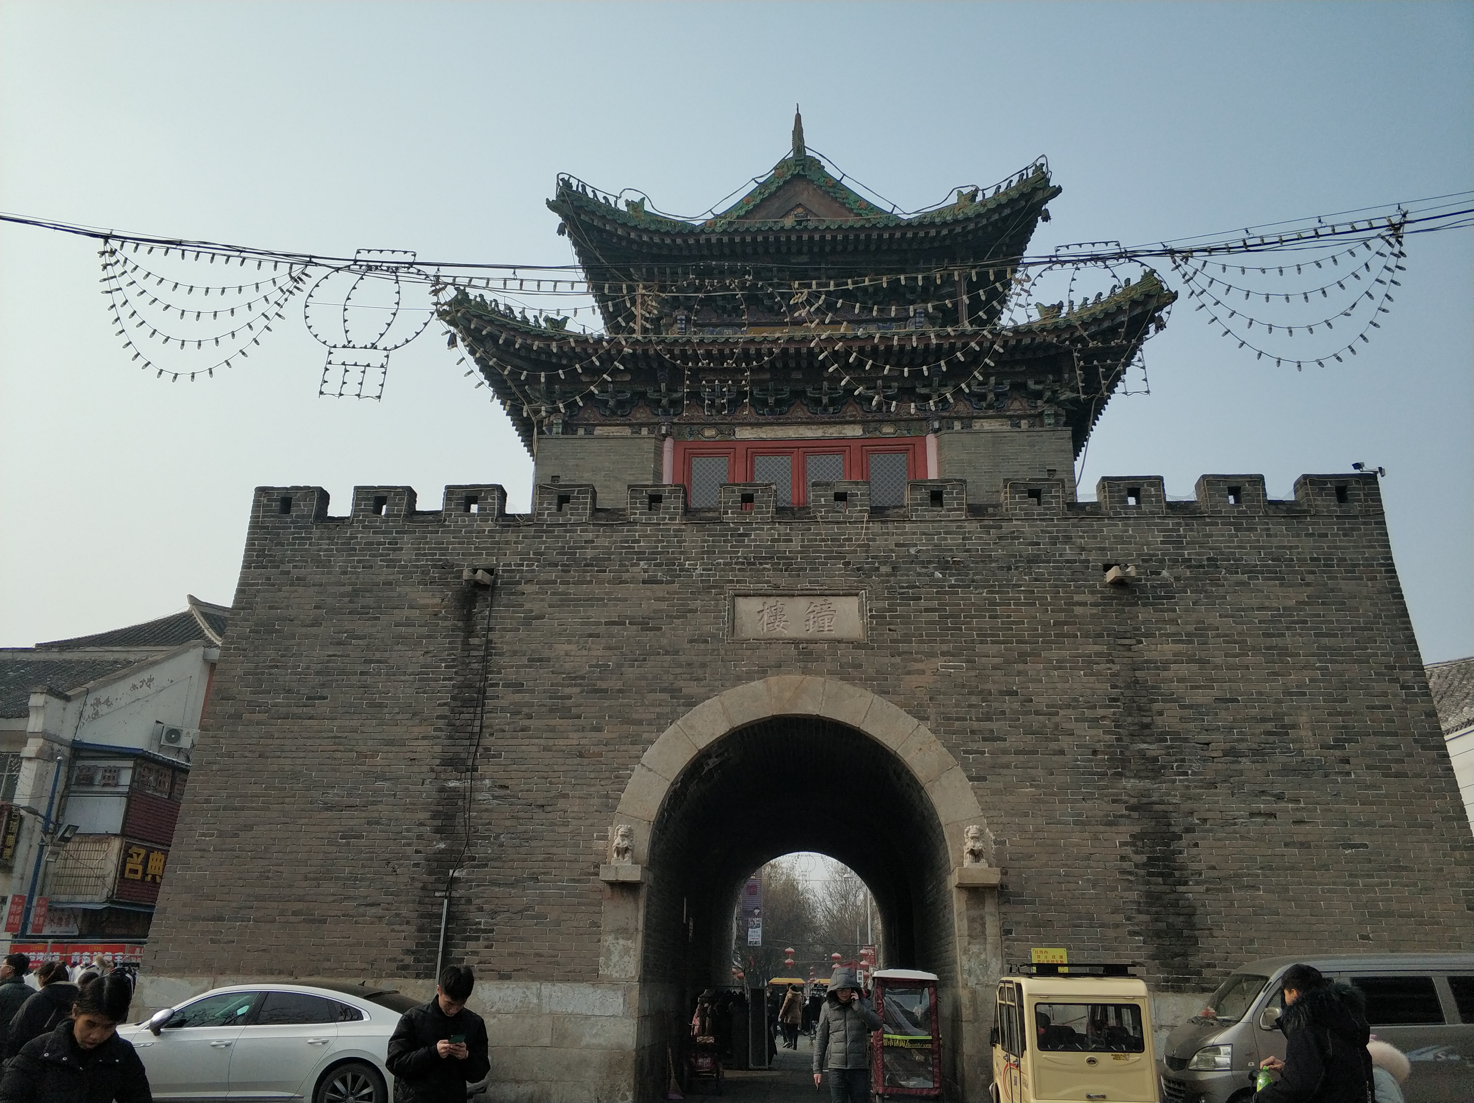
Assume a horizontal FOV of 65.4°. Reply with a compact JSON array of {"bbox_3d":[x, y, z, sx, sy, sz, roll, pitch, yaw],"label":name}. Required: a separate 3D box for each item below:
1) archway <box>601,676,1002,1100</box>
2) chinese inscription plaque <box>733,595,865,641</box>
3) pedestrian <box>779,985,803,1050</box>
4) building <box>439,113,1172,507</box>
[{"bbox_3d":[0.805,4.359,15.060,5.050,5.550,0.900,0,-21,4],"label":"archway"},{"bbox_3d":[0.880,0.946,16.404,1.880,0.690,0.100,0,-23,4],"label":"chinese inscription plaque"},{"bbox_3d":[1.393,11.976,29.551,0.580,1.620,0.450,0,-21,4],"label":"pedestrian"},{"bbox_3d":[1.499,-2.694,26.498,12.900,12.200,12.600,0,-21,4],"label":"building"}]

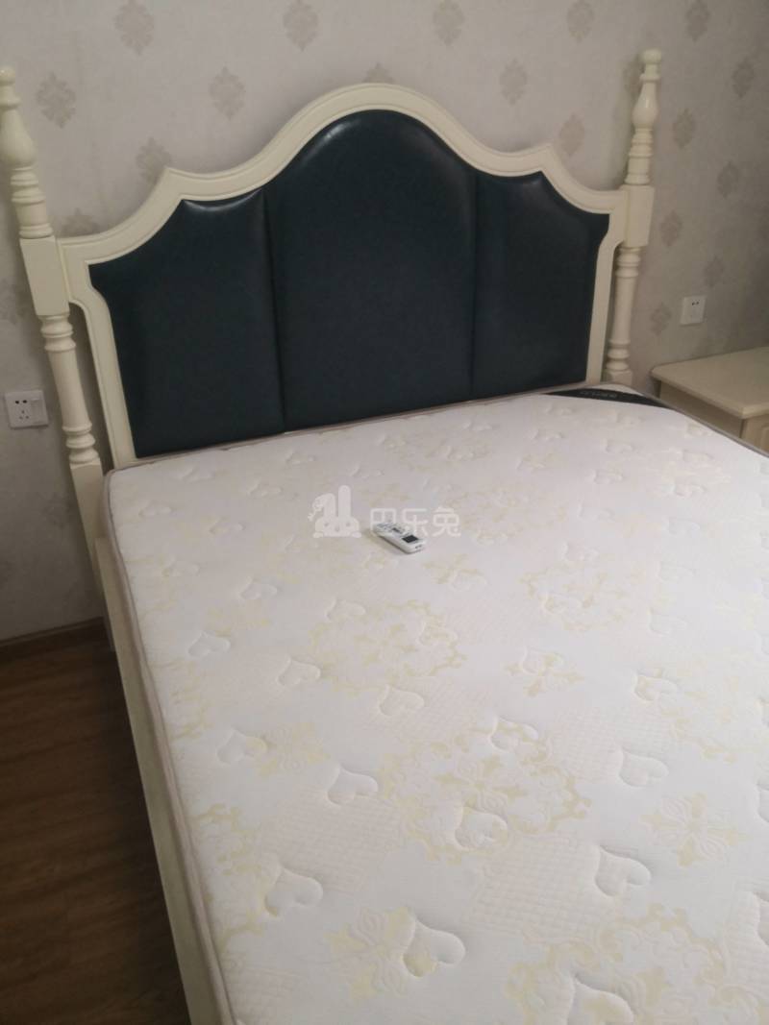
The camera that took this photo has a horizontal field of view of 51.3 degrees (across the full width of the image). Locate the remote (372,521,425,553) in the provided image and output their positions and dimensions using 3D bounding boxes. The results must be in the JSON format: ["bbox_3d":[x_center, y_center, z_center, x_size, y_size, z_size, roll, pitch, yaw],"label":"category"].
[{"bbox_3d":[0.030,0.050,1.615,0.046,0.018,0.118,-21,33,-32],"label":"remote"}]

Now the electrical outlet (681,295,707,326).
[{"bbox_3d":[0.964,-0.631,2.494,0.086,0.086,0.012,-12,29,-18],"label":"electrical outlet"}]

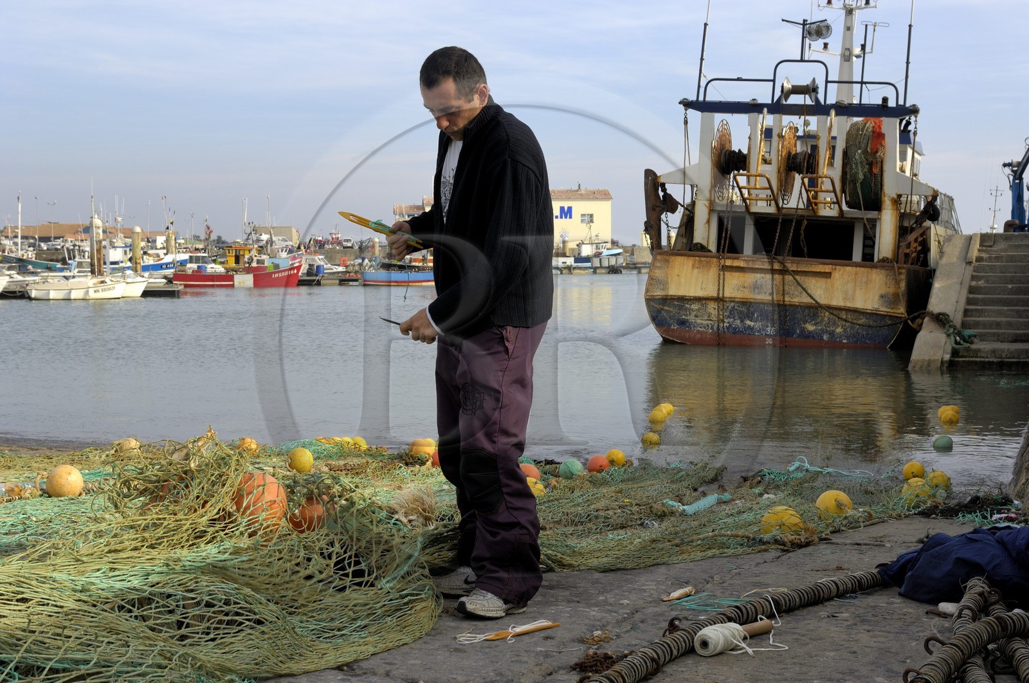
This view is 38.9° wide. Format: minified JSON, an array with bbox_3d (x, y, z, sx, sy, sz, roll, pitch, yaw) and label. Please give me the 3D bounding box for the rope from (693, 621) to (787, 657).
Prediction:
[{"bbox_3d":[0.612,0.791,3.888,0.275,0.080,0.125,1,-1,-44],"label":"rope"}]

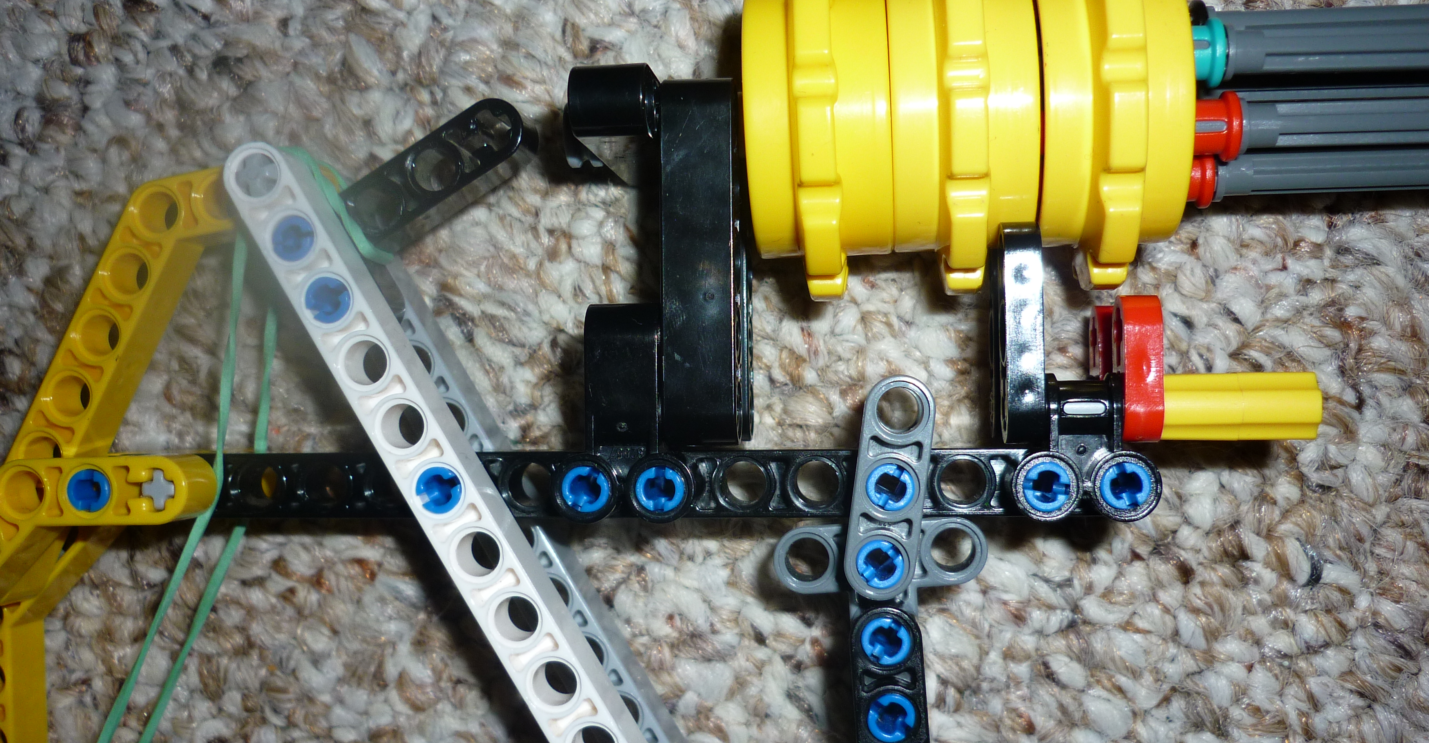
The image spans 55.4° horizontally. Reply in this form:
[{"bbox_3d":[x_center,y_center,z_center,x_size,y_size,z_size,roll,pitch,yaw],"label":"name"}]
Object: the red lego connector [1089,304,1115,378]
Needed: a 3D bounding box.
[{"bbox_3d":[0.046,0.000,0.159,0.004,0.007,0.015,-1,89,6],"label":"red lego connector"}]

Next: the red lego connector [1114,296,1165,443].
[{"bbox_3d":[0.044,0.000,0.143,0.004,0.007,0.015,-1,89,6],"label":"red lego connector"}]

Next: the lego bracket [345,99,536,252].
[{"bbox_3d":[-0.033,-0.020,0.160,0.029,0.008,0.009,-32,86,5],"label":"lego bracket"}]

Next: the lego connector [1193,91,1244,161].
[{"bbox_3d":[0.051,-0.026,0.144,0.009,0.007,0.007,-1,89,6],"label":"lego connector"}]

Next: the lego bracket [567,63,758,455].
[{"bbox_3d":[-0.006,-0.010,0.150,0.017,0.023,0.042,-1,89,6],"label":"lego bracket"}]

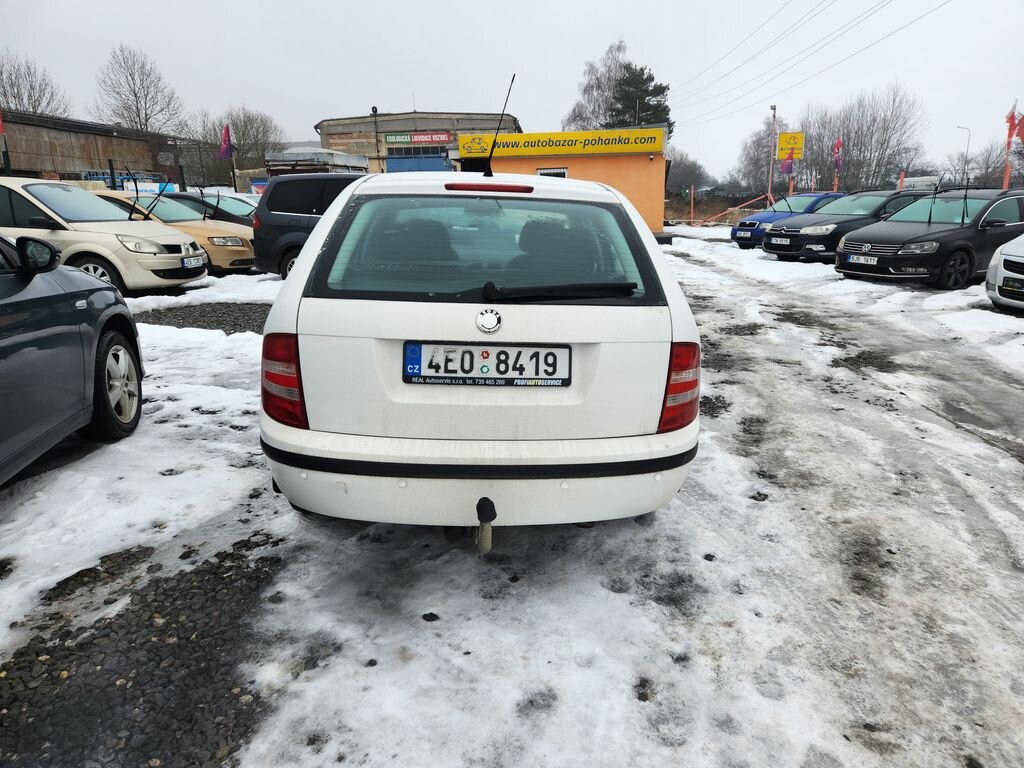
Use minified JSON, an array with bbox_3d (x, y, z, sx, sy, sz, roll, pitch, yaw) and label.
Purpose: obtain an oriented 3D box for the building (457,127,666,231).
[{"bbox_3d":[1.979,-7.315,24.524,6.900,3.300,4.800,2,15,11],"label":"building"}]

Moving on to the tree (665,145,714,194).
[{"bbox_3d":[19.642,-22.547,74.229,7.000,6.780,7.000,4,16,14],"label":"tree"}]

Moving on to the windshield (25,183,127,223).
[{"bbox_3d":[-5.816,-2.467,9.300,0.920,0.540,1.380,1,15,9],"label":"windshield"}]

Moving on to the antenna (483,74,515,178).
[{"bbox_3d":[-0.043,-0.941,2.495,0.050,0.390,0.060,15,40,-4],"label":"antenna"}]

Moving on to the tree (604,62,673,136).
[{"bbox_3d":[10.227,-20.014,55.811,6.400,11.680,6.400,3,16,9],"label":"tree"}]

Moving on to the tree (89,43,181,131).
[{"bbox_3d":[-27.271,-18.614,50.307,6.600,11.900,6.600,-8,17,-26],"label":"tree"}]

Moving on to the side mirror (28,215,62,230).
[{"bbox_3d":[-5.700,-1.968,8.302,0.190,0.180,0.270,1,15,5],"label":"side mirror"}]

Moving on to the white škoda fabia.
[{"bbox_3d":[-0.215,-0.487,4.200,1.670,1.460,4.260,0,15,-4],"label":"white škoda fabia"}]

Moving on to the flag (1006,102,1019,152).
[{"bbox_3d":[11.758,-6.079,16.000,0.350,1.120,0.150,6,16,19],"label":"flag"}]

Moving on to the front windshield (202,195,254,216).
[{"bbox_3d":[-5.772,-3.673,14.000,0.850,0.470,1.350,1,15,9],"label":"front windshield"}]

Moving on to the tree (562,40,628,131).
[{"bbox_3d":[7.710,-22.018,58.790,7.200,13.960,7.200,2,16,7],"label":"tree"}]

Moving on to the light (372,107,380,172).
[{"bbox_3d":[-6.134,-9.884,31.500,0.300,5.700,0.300,-1,15,0],"label":"light"}]

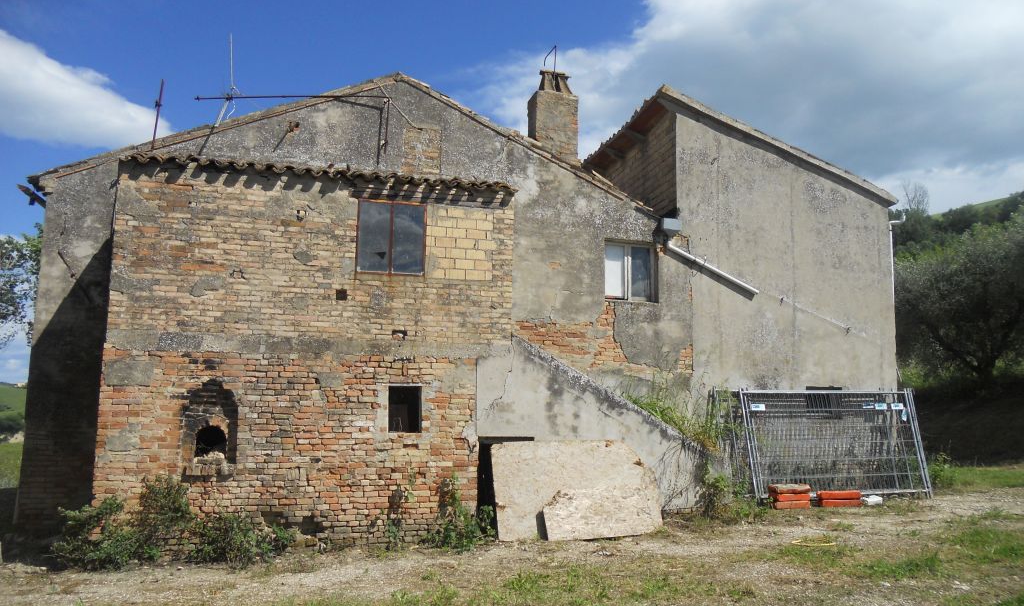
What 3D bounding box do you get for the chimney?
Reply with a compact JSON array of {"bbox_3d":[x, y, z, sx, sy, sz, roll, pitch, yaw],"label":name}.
[{"bbox_3d":[0.700,-3.130,13.654,0.736,1.581,0.520,3,-7,-16],"label":"chimney"}]

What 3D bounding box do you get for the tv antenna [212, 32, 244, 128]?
[{"bbox_3d":[-4.059,-3.200,11.439,0.360,1.220,0.400,3,-7,-16],"label":"tv antenna"}]

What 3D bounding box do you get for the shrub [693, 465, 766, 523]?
[{"bbox_3d":[3.007,2.663,10.991,0.850,0.660,0.620,3,-7,-16],"label":"shrub"}]

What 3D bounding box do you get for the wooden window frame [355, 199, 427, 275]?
[{"bbox_3d":[-1.488,-0.795,9.916,0.844,0.912,0.080,3,-7,-16],"label":"wooden window frame"}]

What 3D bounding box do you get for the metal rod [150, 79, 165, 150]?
[{"bbox_3d":[-5.009,-2.671,11.304,0.070,1.038,0.060,7,-8,-16],"label":"metal rod"}]

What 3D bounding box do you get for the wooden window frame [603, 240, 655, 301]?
[{"bbox_3d":[1.958,-0.506,13.320,0.968,0.953,0.100,3,-7,-16],"label":"wooden window frame"}]

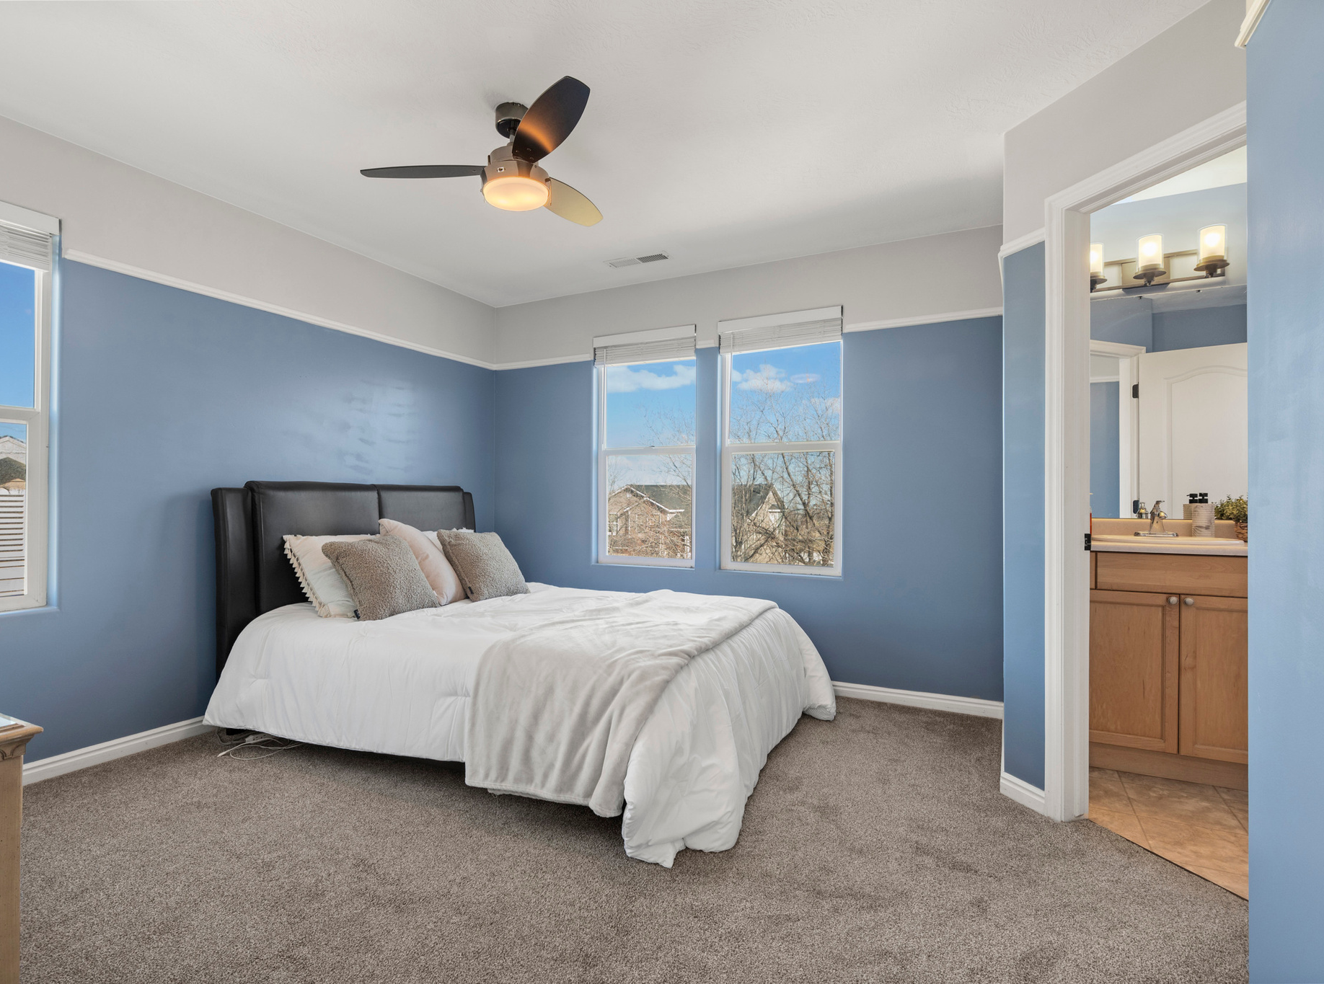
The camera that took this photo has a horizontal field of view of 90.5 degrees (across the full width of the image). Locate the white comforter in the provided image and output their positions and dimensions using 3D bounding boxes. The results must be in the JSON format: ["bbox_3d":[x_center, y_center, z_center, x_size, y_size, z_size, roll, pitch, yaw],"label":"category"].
[{"bbox_3d":[-0.529,0.818,3.062,2.280,0.570,1.680,0,-1,27],"label":"white comforter"}]

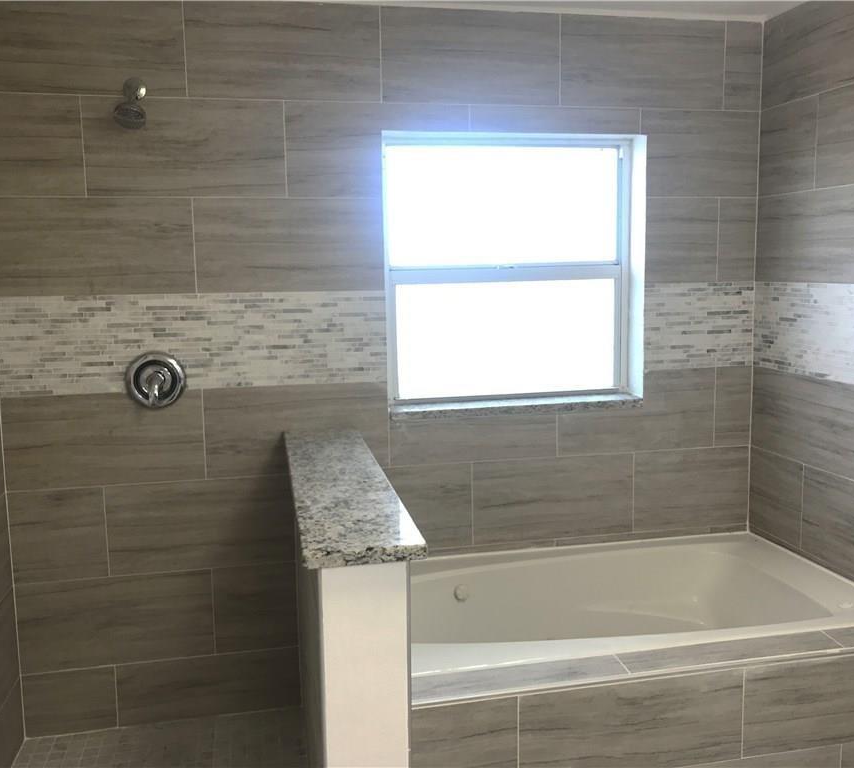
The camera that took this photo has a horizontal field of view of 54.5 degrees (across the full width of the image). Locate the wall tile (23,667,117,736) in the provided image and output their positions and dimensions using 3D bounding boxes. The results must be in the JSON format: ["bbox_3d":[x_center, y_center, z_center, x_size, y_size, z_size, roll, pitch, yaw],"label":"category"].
[{"bbox_3d":[-1.182,1.055,2.756,0.285,0.222,0.010,-2,8,-11],"label":"wall tile"}]

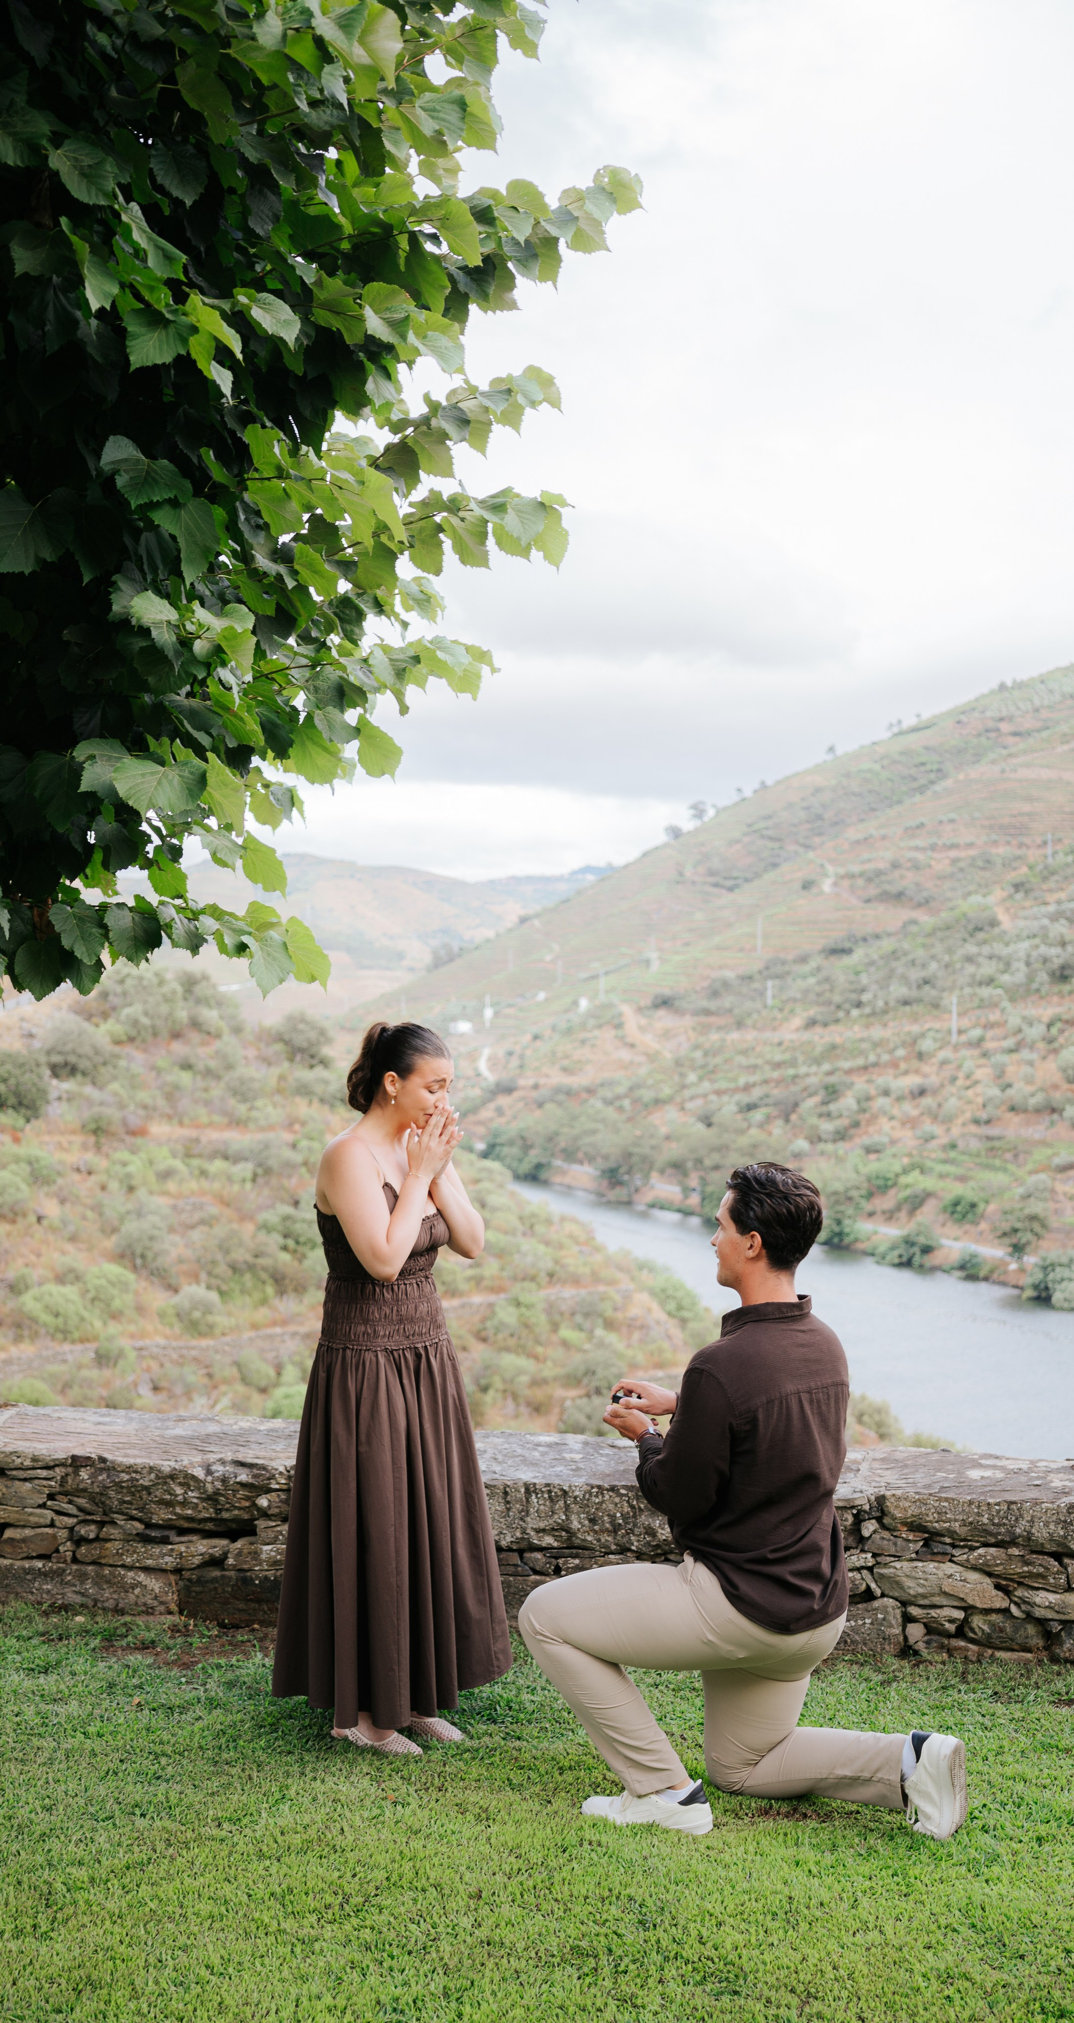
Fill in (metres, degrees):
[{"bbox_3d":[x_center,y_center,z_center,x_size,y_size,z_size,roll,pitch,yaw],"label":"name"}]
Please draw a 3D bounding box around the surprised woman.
[{"bbox_3d":[-0.333,0.845,4.480,0.500,1.645,0.510,0,1,37],"label":"surprised woman"}]

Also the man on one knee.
[{"bbox_3d":[0.455,0.990,4.100,0.860,1.340,0.560,0,1,32],"label":"man on one knee"}]

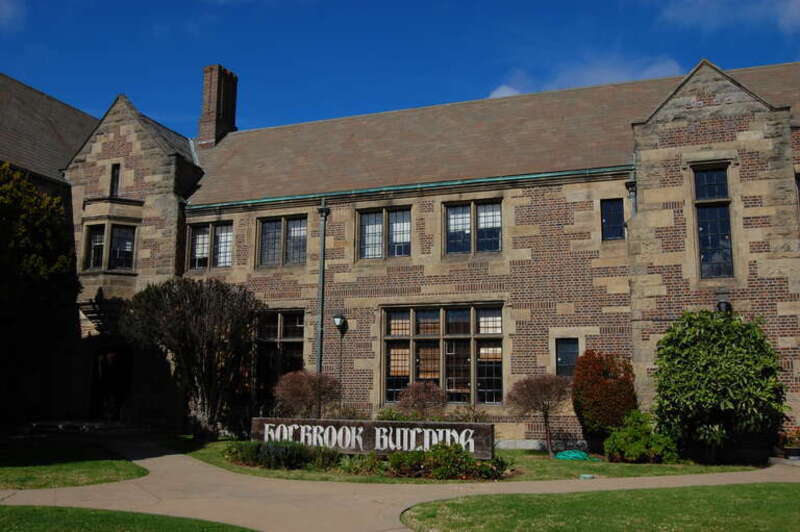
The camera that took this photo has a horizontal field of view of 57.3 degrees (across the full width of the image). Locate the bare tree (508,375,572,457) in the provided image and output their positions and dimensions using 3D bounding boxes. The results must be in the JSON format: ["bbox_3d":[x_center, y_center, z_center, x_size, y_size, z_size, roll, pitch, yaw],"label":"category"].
[{"bbox_3d":[3.334,3.595,17.697,1.537,1.929,1.600,-3,-11,19],"label":"bare tree"}]

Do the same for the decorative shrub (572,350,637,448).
[{"bbox_3d":[5.071,3.381,18.199,1.537,2.551,1.600,-3,-11,19],"label":"decorative shrub"}]

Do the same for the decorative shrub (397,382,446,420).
[{"bbox_3d":[0.568,3.966,19.373,1.300,1.645,1.250,-3,-10,19],"label":"decorative shrub"}]

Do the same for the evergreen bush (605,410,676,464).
[{"bbox_3d":[5.615,3.950,16.957,1.600,1.098,1.350,-3,-10,19],"label":"evergreen bush"}]

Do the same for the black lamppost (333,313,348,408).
[{"bbox_3d":[-1.771,2.854,21.433,0.380,3.000,0.400,-3,-11,19],"label":"black lamppost"}]

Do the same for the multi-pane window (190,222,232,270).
[{"bbox_3d":[-6.218,-0.659,23.977,1.697,1.642,0.200,-3,-11,19],"label":"multi-pane window"}]

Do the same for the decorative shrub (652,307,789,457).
[{"bbox_3d":[7.082,2.669,16.274,2.750,3.250,2.500,-3,-11,19],"label":"decorative shrub"}]

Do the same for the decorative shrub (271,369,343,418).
[{"bbox_3d":[-2.616,3.950,20.527,1.700,1.912,1.550,-3,-10,19],"label":"decorative shrub"}]

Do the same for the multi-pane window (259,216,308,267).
[{"bbox_3d":[-3.852,-0.798,24.036,1.807,1.628,0.200,-3,-10,19],"label":"multi-pane window"}]

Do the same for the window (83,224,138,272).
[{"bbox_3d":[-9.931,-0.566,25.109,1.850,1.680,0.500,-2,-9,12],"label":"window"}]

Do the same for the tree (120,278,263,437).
[{"bbox_3d":[-6.404,2.748,22.095,3.800,4.544,3.400,-3,-10,19],"label":"tree"}]

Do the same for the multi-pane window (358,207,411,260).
[{"bbox_3d":[-0.484,-0.996,22.020,1.748,1.631,0.200,-3,-11,19],"label":"multi-pane window"}]

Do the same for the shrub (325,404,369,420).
[{"bbox_3d":[-1.504,4.412,20.480,1.100,1.036,0.900,-3,-10,19],"label":"shrub"}]

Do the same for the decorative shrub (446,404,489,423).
[{"bbox_3d":[1.745,4.135,18.967,1.119,1.080,0.950,-3,-11,19],"label":"decorative shrub"}]

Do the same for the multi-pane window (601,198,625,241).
[{"bbox_3d":[5.960,-1.302,20.526,0.627,1.188,0.200,-3,-10,19],"label":"multi-pane window"}]

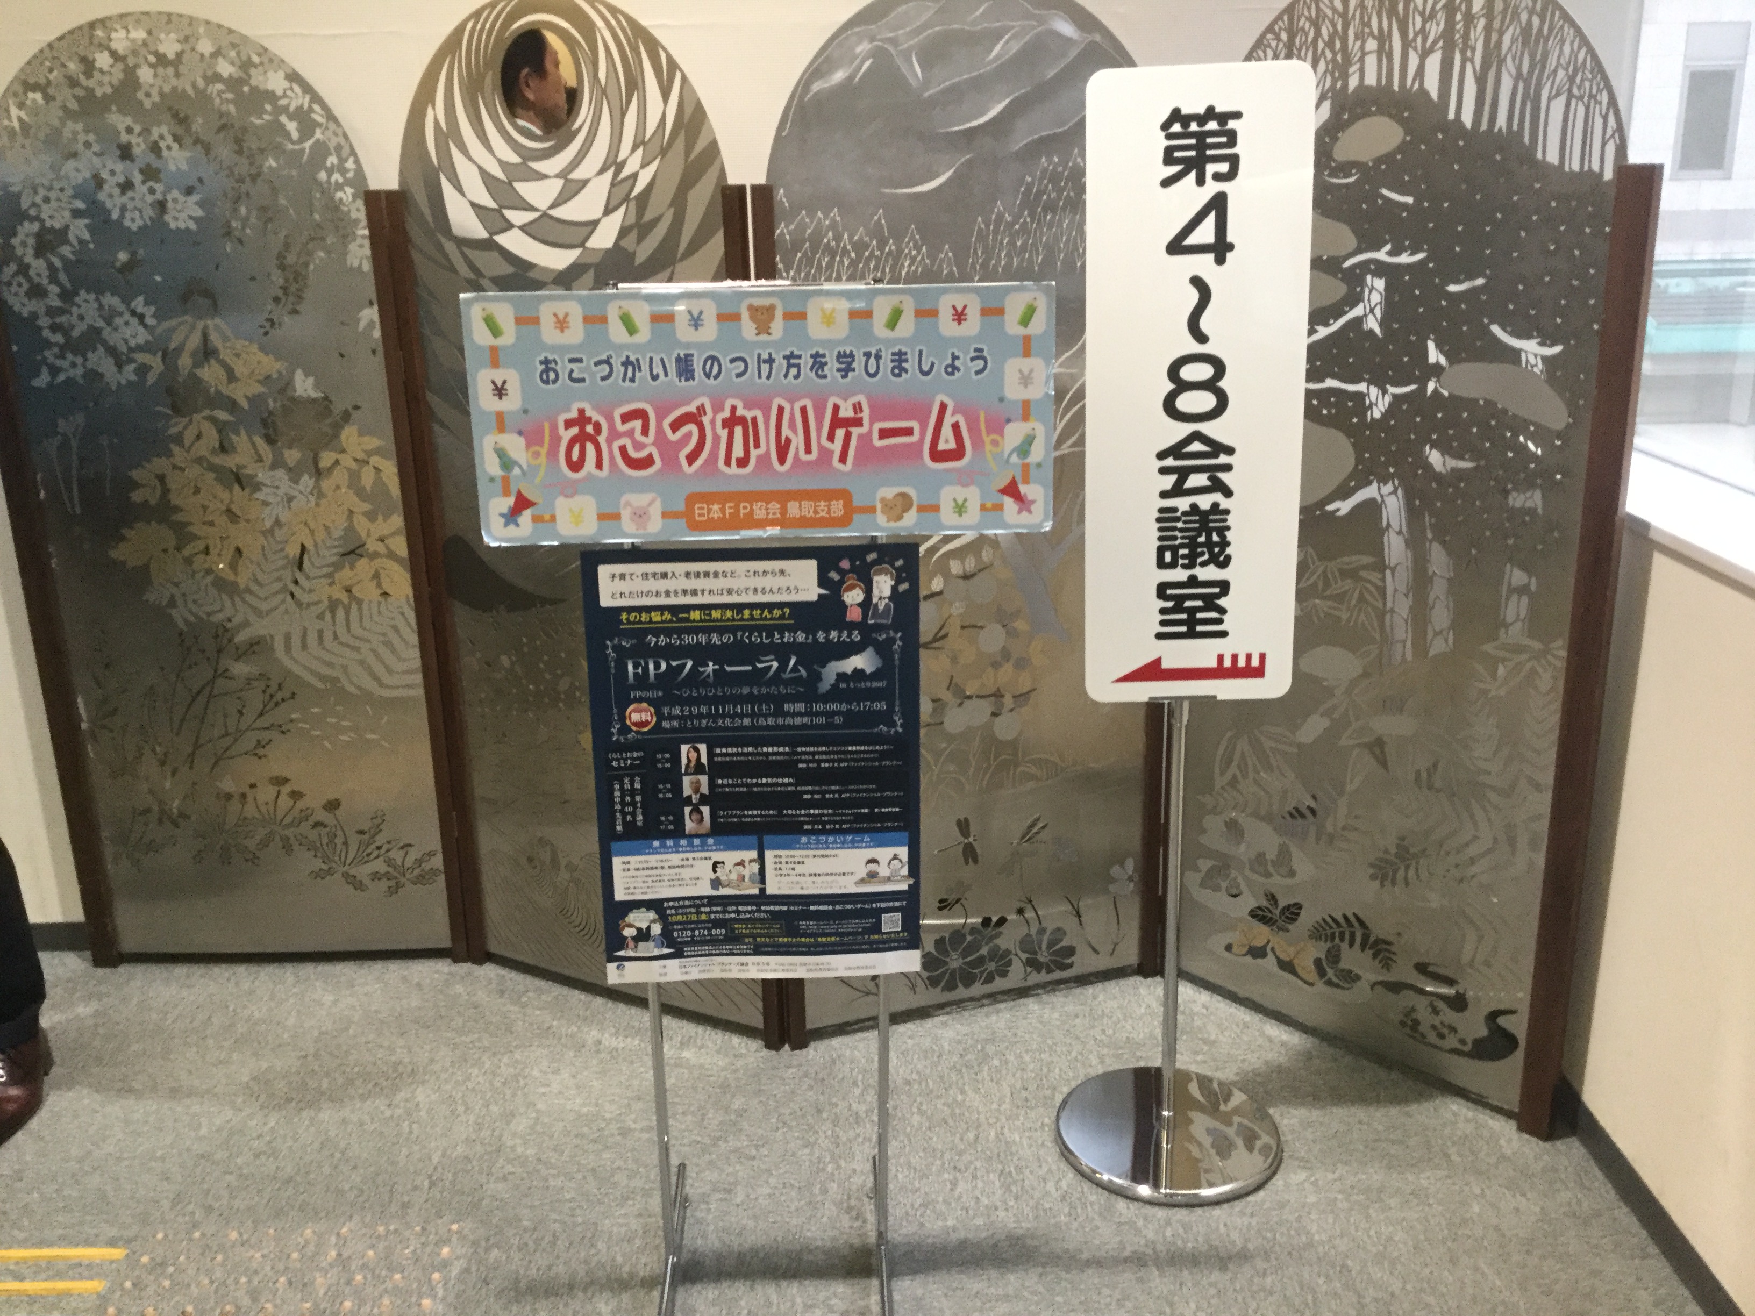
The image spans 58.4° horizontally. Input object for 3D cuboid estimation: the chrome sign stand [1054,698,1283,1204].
[{"bbox_3d":[0.456,0.416,2.419,0.354,0.745,0.354,-1,17,0],"label":"chrome sign stand"}]

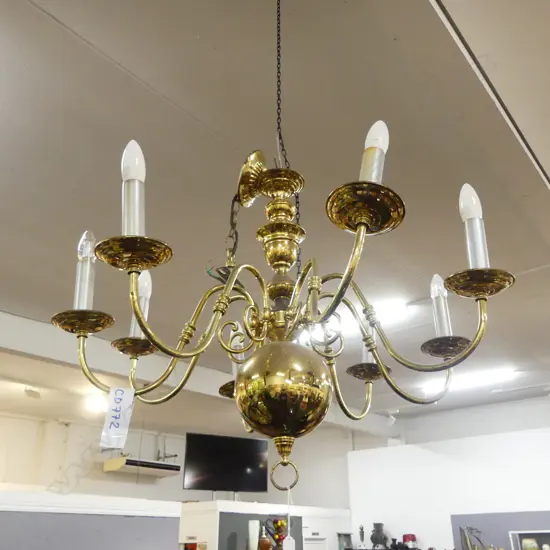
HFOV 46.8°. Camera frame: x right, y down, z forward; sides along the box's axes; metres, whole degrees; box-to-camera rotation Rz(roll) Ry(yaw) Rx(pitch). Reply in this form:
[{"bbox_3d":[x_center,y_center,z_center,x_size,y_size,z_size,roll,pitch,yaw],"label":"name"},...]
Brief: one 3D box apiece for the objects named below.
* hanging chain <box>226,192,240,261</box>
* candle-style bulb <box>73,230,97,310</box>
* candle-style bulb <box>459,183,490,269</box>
[{"bbox_3d":[-0.082,-0.093,1.259,0.027,0.160,0.023,0,-25,0],"label":"hanging chain"},{"bbox_3d":[-0.340,-0.005,1.143,0.035,0.169,0.035,-4,-23,0],"label":"candle-style bulb"},{"bbox_3d":[0.322,-0.072,1.028,0.035,0.169,0.035,0,-22,0],"label":"candle-style bulb"}]

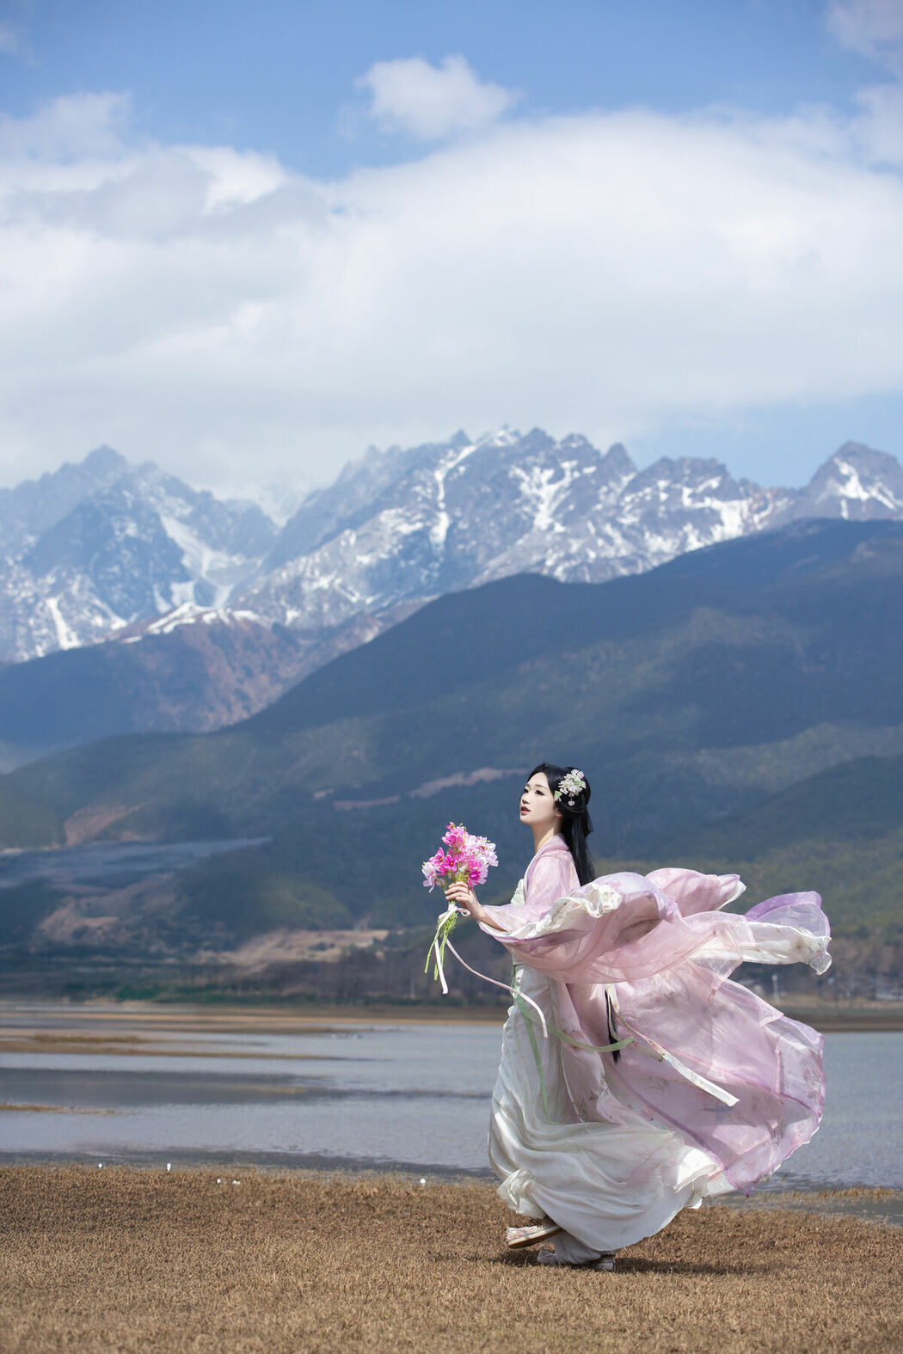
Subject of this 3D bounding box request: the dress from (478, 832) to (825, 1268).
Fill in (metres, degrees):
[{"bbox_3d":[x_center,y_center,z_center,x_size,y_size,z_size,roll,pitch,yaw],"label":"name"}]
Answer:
[{"bbox_3d":[0.658,1.194,10.350,1.050,1.300,0.720,1,-6,-11],"label":"dress"}]

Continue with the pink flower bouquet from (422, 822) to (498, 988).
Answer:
[{"bbox_3d":[0.027,0.735,10.300,0.230,0.520,0.210,6,-6,11],"label":"pink flower bouquet"}]

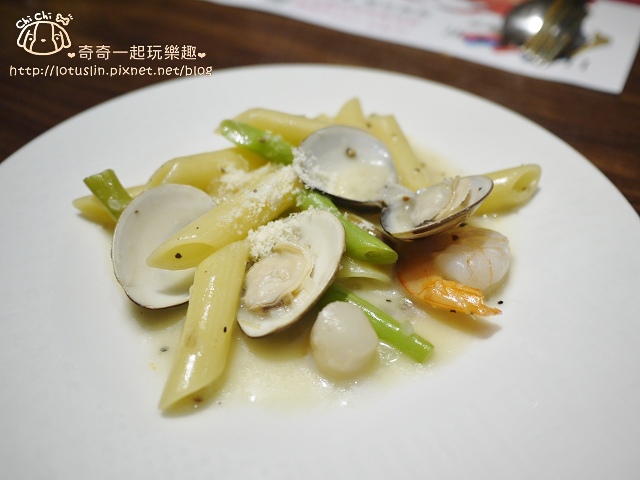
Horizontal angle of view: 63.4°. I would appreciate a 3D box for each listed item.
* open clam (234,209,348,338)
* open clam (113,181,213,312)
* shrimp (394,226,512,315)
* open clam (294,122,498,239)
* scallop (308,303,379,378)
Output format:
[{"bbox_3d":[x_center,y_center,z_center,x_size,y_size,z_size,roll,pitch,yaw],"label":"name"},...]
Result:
[{"bbox_3d":[-0.009,0.011,0.170,0.031,0.016,0.043,36,86,17],"label":"open clam"},{"bbox_3d":[-0.054,0.003,0.181,0.036,0.013,0.042,9,75,-17],"label":"open clam"},{"bbox_3d":[0.046,0.011,0.180,0.036,0.016,0.028,7,43,7],"label":"shrimp"},{"bbox_3d":[0.028,-0.021,0.197,0.070,0.021,0.039,14,45,14],"label":"open clam"},{"bbox_3d":[0.007,0.031,0.158,0.021,0.018,0.021,0,43,0],"label":"scallop"}]

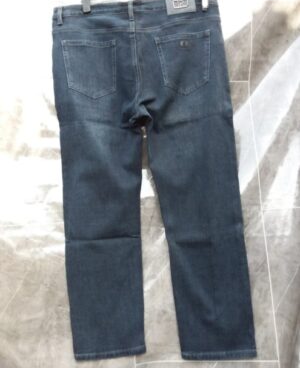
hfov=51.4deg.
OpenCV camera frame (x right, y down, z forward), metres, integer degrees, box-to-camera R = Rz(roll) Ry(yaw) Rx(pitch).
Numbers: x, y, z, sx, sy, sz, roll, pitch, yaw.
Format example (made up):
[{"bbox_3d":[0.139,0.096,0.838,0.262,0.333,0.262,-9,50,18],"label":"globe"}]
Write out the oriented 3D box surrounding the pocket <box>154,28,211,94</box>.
[{"bbox_3d":[0.097,-0.356,0.915,0.163,0.179,0.015,-5,0,4],"label":"pocket"}]

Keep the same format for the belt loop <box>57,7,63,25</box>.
[{"bbox_3d":[-0.272,-0.506,0.940,0.016,0.052,0.012,-4,0,10],"label":"belt loop"}]

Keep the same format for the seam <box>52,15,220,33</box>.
[{"bbox_3d":[-0.040,-0.475,0.930,0.500,0.036,0.025,-5,0,4],"label":"seam"}]

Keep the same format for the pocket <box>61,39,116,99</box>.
[{"bbox_3d":[-0.183,-0.343,0.935,0.162,0.176,0.015,-3,0,4],"label":"pocket"}]

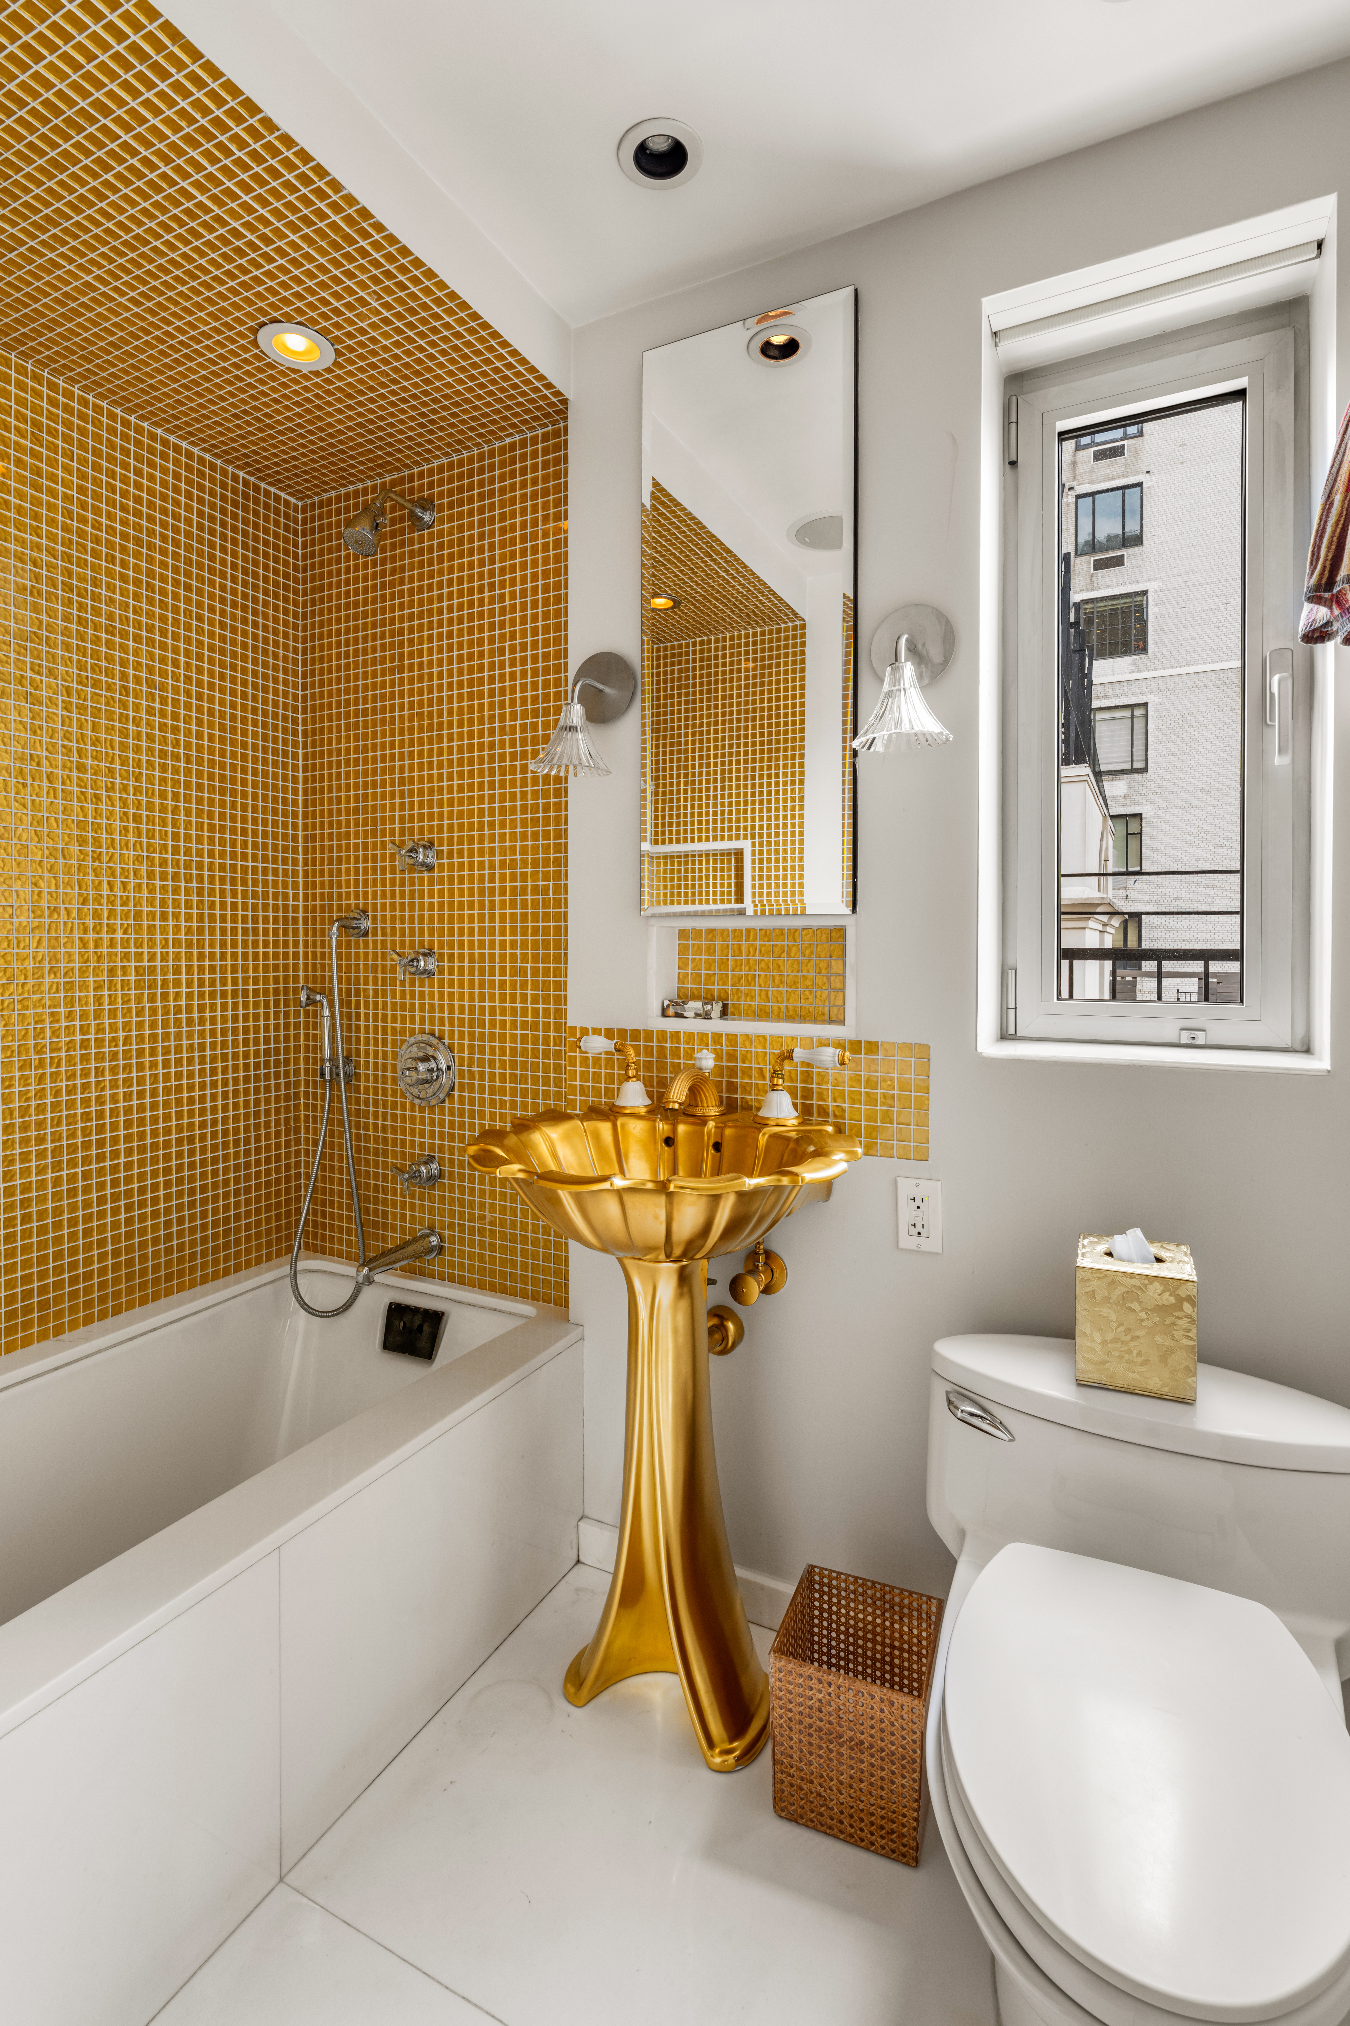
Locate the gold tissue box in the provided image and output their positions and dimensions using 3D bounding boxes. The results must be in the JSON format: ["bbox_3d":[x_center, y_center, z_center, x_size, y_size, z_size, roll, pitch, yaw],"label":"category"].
[{"bbox_3d":[0.594,0.391,1.165,0.130,0.149,0.140,1,3,25],"label":"gold tissue box"}]

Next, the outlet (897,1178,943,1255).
[{"bbox_3d":[0.380,0.316,1.400,0.069,0.114,0.007,1,3,25],"label":"outlet"}]

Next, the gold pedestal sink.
[{"bbox_3d":[-0.021,0.624,1.320,0.570,0.870,0.520,1,3,25],"label":"gold pedestal sink"}]

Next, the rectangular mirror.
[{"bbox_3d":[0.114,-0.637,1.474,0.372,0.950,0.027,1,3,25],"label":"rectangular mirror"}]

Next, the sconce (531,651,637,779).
[{"bbox_3d":[-0.163,-0.518,1.530,0.145,0.235,0.175,1,3,25],"label":"sconce"}]

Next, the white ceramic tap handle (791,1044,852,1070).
[{"bbox_3d":[0.223,0.066,1.373,0.090,0.032,0.032,1,3,25],"label":"white ceramic tap handle"}]

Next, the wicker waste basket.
[{"bbox_3d":[0.257,0.957,1.251,0.200,0.212,0.200,1,3,25],"label":"wicker waste basket"}]

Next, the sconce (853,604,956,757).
[{"bbox_3d":[0.329,-0.503,1.296,0.142,0.235,0.175,1,3,25],"label":"sconce"}]

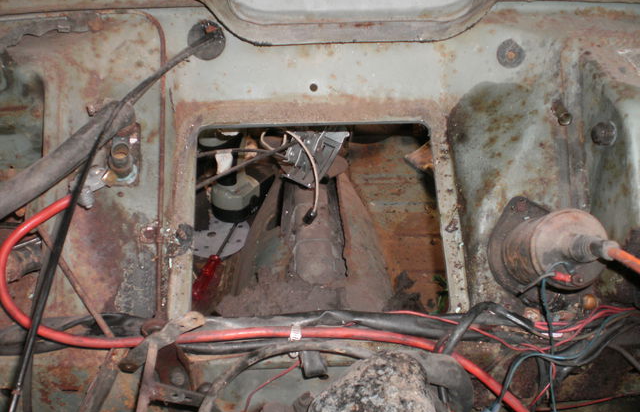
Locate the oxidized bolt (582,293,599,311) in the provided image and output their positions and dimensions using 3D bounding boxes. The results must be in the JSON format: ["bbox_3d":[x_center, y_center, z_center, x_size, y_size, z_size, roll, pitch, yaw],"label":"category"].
[{"bbox_3d":[0.238,0.084,0.585,0.013,0.013,0.011,-3,-15,11],"label":"oxidized bolt"}]

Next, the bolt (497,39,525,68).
[{"bbox_3d":[0.190,-0.152,0.665,0.028,0.028,0.009,0,-6,3],"label":"bolt"}]

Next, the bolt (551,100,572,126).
[{"bbox_3d":[0.230,-0.088,0.635,0.014,0.014,0.026,-3,40,-4],"label":"bolt"}]

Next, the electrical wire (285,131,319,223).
[{"bbox_3d":[-0.022,-0.036,0.790,0.041,0.108,0.040,-1,15,0],"label":"electrical wire"}]

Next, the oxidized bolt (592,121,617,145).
[{"bbox_3d":[0.260,-0.066,0.610,0.023,0.023,0.013,0,6,30],"label":"oxidized bolt"}]

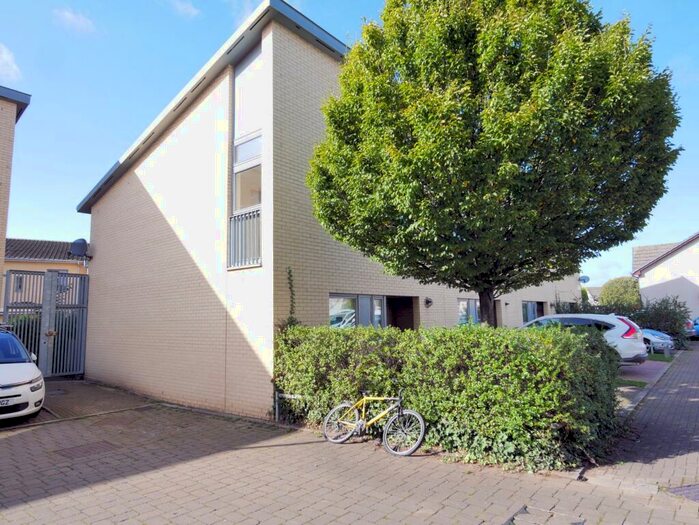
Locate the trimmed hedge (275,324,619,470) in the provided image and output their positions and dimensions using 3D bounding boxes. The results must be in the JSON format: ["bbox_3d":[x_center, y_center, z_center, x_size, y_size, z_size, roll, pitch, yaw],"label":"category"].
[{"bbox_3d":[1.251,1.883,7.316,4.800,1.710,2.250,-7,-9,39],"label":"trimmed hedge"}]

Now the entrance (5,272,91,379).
[{"bbox_3d":[-8.662,1.787,12.717,0.120,3.020,2.120,-7,-9,39],"label":"entrance"}]

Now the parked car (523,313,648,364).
[{"bbox_3d":[6.728,2.553,14.219,4.550,1.690,1.820,-7,-9,39],"label":"parked car"}]

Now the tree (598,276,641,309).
[{"bbox_3d":[23.266,3.610,37.697,3.933,4.864,3.933,-7,-9,39],"label":"tree"}]

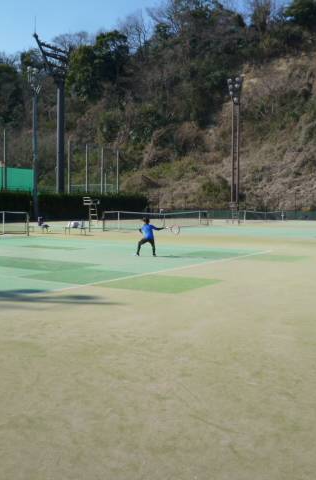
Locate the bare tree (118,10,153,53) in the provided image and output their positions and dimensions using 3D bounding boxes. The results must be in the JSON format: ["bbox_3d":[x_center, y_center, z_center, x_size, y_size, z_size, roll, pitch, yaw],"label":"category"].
[{"bbox_3d":[-5.875,-54.178,140.000,9.000,12.000,9.000,1,4,0],"label":"bare tree"}]

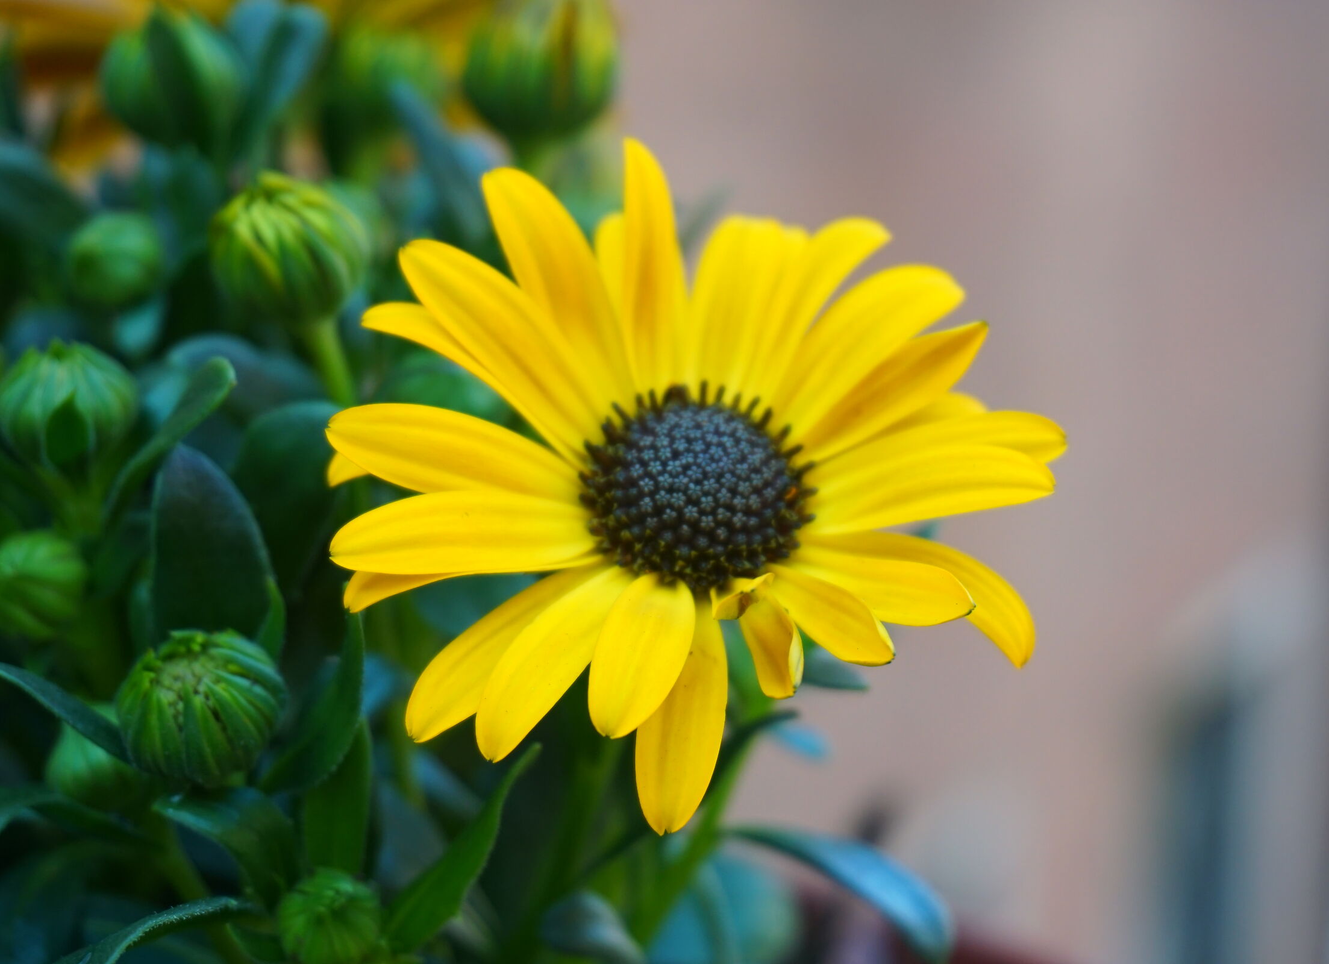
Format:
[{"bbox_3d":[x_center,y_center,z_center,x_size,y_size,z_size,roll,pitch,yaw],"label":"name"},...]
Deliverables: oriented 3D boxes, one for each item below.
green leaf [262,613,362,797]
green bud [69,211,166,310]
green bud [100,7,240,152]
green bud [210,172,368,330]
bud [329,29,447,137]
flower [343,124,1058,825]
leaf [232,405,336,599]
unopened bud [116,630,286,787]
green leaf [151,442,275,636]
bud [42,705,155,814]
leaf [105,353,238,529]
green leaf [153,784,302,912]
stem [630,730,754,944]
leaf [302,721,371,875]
[{"bbox_3d":[-0.035,0.022,0.289,0.007,0.020,0.005,29,0,30],"label":"green leaf"},{"bbox_3d":[-0.059,-0.024,0.314,0.010,0.010,0.010,-3,24,0],"label":"green bud"},{"bbox_3d":[-0.055,-0.045,0.328,0.015,0.016,0.015,0,14,0],"label":"green bud"},{"bbox_3d":[-0.038,-0.023,0.294,0.015,0.015,0.015,-20,24,-2],"label":"green bud"},{"bbox_3d":[-0.034,-0.049,0.360,0.014,0.014,0.014,0,14,0],"label":"bud"},{"bbox_3d":[0.003,0.000,0.272,0.068,0.067,0.023,0,-22,0],"label":"flower"},{"bbox_3d":[-0.039,0.002,0.300,0.012,0.021,0.006,3,-12,1],"label":"leaf"},{"bbox_3d":[-0.046,0.022,0.288,0.016,0.015,0.016,-18,34,0],"label":"unopened bud"},{"bbox_3d":[-0.046,0.007,0.297,0.012,0.023,0.004,-6,3,-1],"label":"green leaf"},{"bbox_3d":[-0.058,0.028,0.299,0.011,0.011,0.011,-6,18,0],"label":"bud"},{"bbox_3d":[-0.050,-0.004,0.294,0.005,0.021,0.005,43,7,35],"label":"leaf"},{"bbox_3d":[-0.042,0.035,0.280,0.016,0.009,0.012,-18,42,-42],"label":"green leaf"},{"bbox_3d":[0.003,0.037,0.305,0.004,0.028,0.004,25,3,2],"label":"stem"},{"bbox_3d":[-0.033,0.032,0.292,0.007,0.016,0.004,5,0,6],"label":"leaf"}]

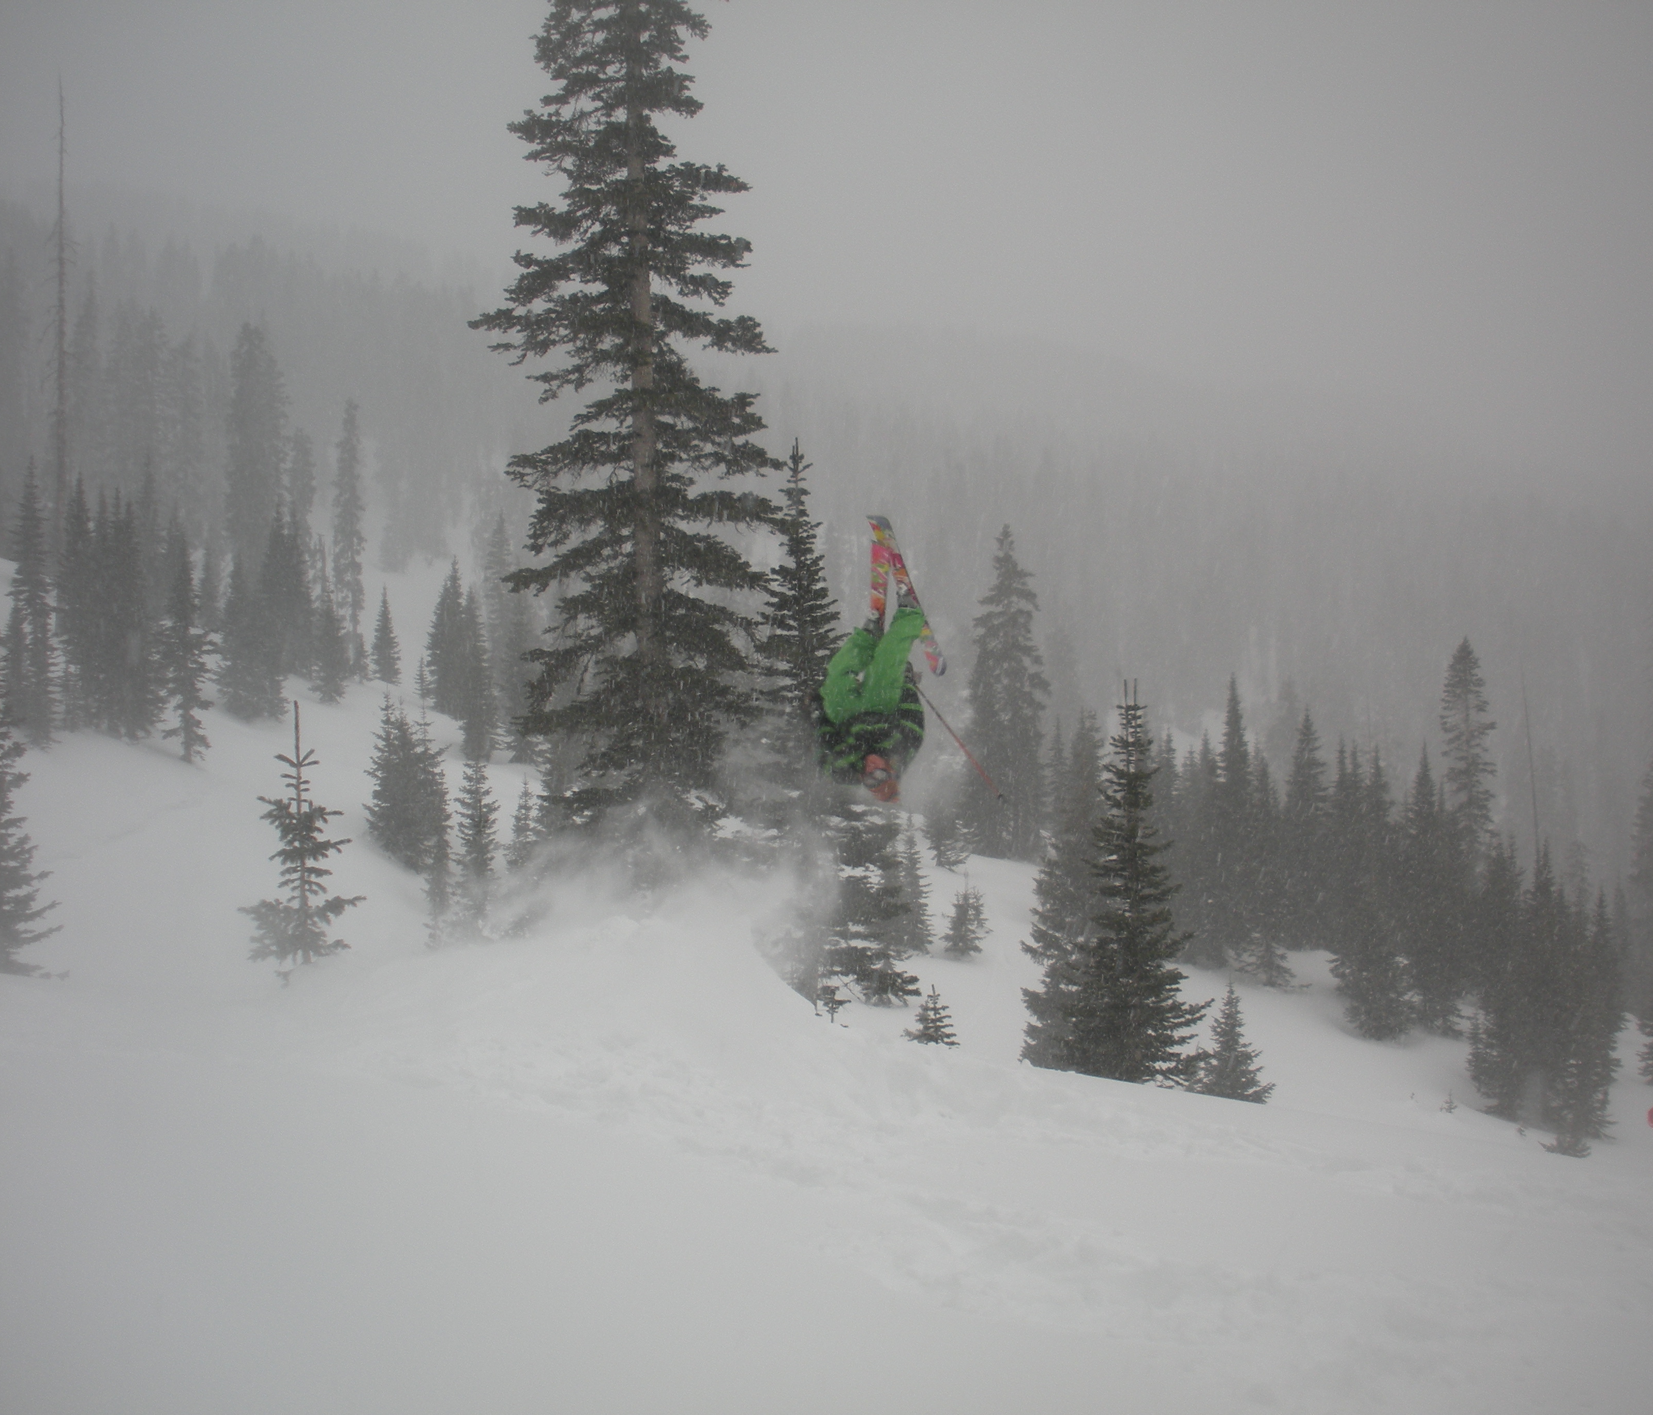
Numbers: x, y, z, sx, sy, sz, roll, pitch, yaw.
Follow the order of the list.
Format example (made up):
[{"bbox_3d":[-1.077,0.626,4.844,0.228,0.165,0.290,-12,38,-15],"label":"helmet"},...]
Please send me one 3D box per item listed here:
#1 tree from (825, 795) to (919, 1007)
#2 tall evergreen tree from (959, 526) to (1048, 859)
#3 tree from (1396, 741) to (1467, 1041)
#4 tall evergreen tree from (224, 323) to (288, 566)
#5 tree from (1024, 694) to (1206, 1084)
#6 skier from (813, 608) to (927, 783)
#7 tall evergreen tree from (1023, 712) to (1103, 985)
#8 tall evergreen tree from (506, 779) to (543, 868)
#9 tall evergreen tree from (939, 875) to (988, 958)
[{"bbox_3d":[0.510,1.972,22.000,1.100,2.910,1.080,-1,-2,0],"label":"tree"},{"bbox_3d":[6.027,-0.502,65.000,3.060,11.300,3.000,-1,-2,0],"label":"tall evergreen tree"},{"bbox_3d":[15.243,4.543,48.000,1.740,7.270,1.710,-1,-2,0],"label":"tree"},{"bbox_3d":[-31.398,-13.914,105.000,3.490,14.600,3.420,-1,-2,0],"label":"tall evergreen tree"},{"bbox_3d":[2.719,1.718,18.000,1.720,3.810,1.690,-1,-2,0],"label":"tree"},{"bbox_3d":[0.258,-0.026,11.300,0.670,1.200,0.700,-4,-6,-9],"label":"skier"},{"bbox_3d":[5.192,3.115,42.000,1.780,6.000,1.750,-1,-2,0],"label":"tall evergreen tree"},{"bbox_3d":[-5.372,2.089,34.000,0.630,1.630,0.620,-1,-2,0],"label":"tall evergreen tree"},{"bbox_3d":[2.156,3.303,30.000,0.720,1.340,0.700,-1,-2,0],"label":"tall evergreen tree"}]

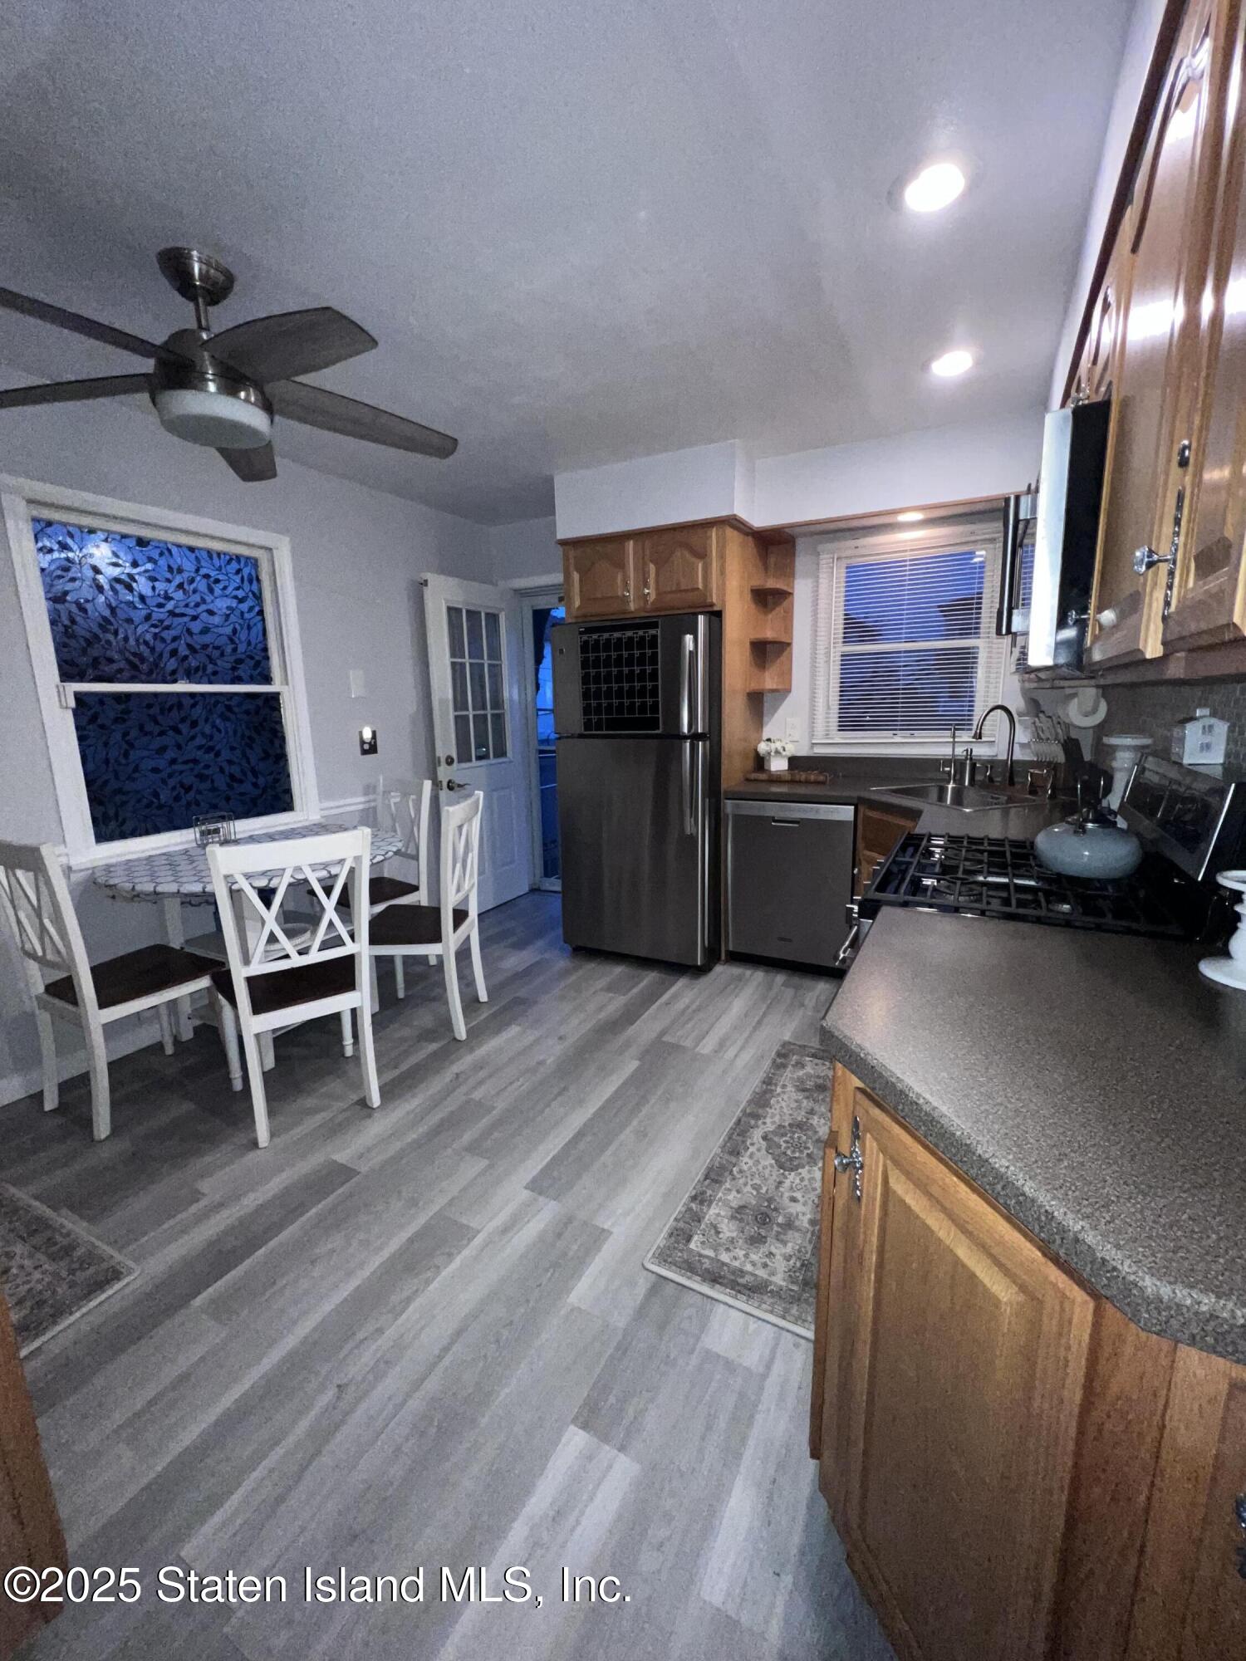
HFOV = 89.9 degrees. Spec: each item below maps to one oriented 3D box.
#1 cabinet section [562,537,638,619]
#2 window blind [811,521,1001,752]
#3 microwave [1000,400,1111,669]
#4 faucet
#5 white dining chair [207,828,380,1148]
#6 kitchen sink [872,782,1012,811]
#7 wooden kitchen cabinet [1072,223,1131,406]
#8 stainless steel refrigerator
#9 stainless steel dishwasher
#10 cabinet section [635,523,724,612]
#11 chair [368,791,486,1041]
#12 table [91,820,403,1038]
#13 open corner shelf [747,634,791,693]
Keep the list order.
[{"bbox_3d":[0.021,-1.322,3.402,0.423,0.389,0.590,5,13,29],"label":"cabinet section"},{"bbox_3d":[1.398,-0.932,3.119,0.870,1.000,0.050,5,13,28],"label":"window blind"},{"bbox_3d":[1.091,-0.565,1.341,0.440,0.420,0.760,5,13,28],"label":"microwave"},{"bbox_3d":[1.666,-0.364,2.791,0.230,0.390,0.070,-5,12,-16],"label":"faucet"},{"bbox_3d":[-1.120,0.465,2.155,0.440,0.970,0.470,-9,14,-33],"label":"white dining chair"},{"bbox_3d":[1.465,-0.061,2.757,0.500,0.200,0.650,-5,12,-16],"label":"kitchen sink"},{"bbox_3d":[1.134,-0.928,1.240,0.330,0.330,0.760,5,13,28],"label":"wooden kitchen cabinet"},{"bbox_3d":[0.203,-0.224,3.476,0.840,1.740,0.800,5,13,28],"label":"stainless steel refrigerator"},{"bbox_3d":[0.926,0.240,3.296,0.605,0.864,0.610,5,13,28],"label":"stainless steel dishwasher"},{"bbox_3d":[0.403,-1.285,3.192,0.452,0.388,0.590,5,13,29],"label":"cabinet section"},{"bbox_3d":[-0.879,0.354,2.678,0.470,0.970,0.440,0,11,7],"label":"chair"},{"bbox_3d":[-1.384,0.473,2.643,0.980,0.775,1.050,5,13,28],"label":"table"},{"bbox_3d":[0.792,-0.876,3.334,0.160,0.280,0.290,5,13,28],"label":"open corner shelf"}]

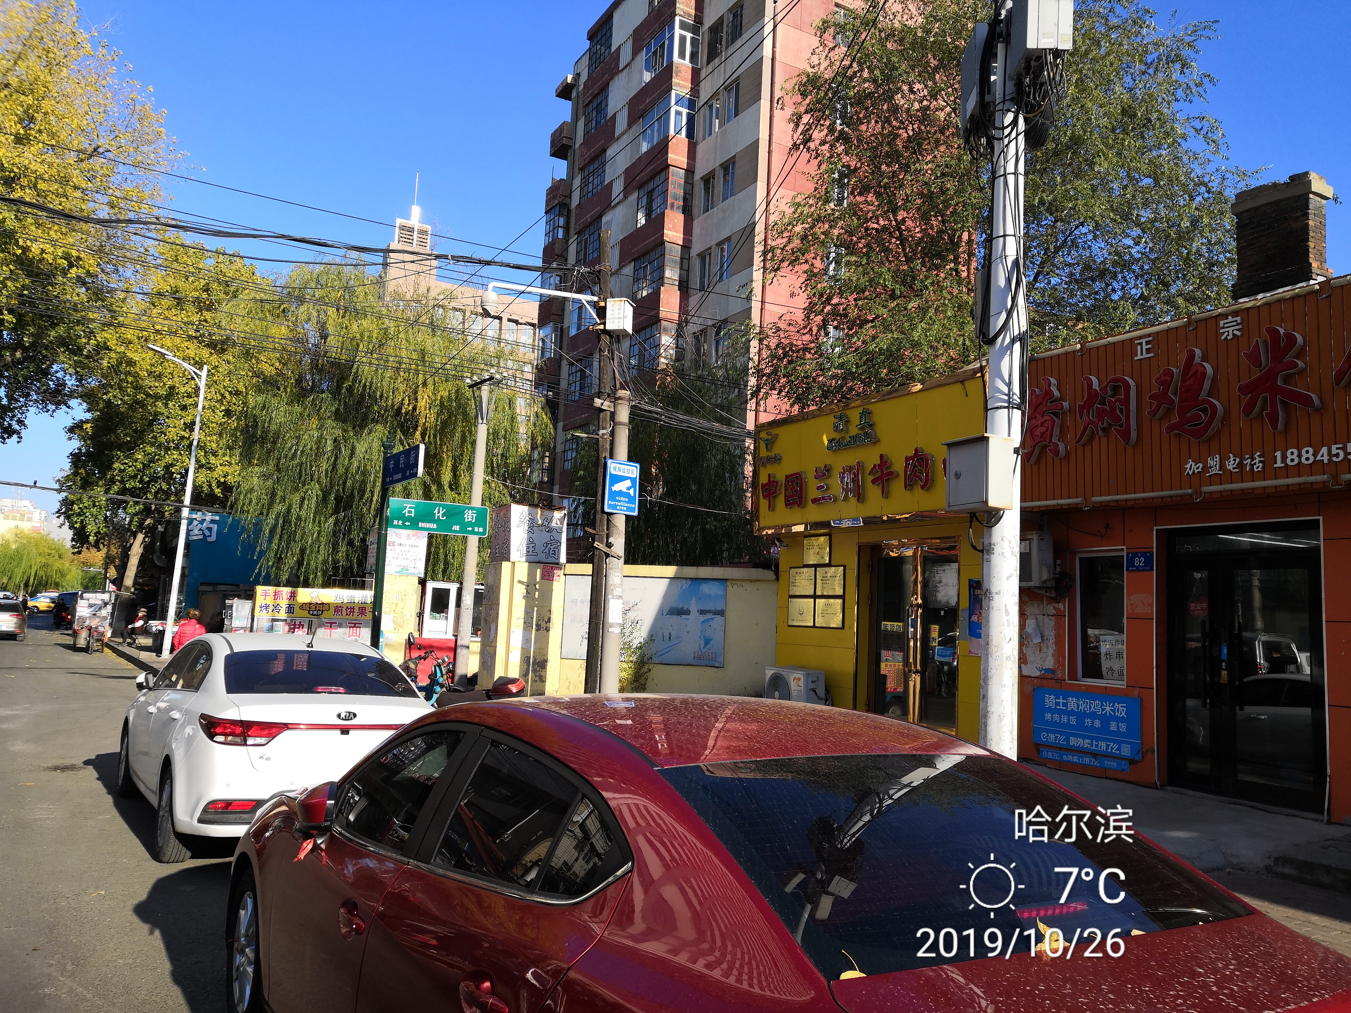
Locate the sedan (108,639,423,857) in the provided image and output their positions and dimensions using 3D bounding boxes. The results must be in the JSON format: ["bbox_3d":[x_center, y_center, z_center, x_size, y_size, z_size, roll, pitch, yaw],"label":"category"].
[{"bbox_3d":[-3.240,1.727,8.396,1.760,1.460,4.400,7,-7,-32],"label":"sedan"}]

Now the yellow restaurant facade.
[{"bbox_3d":[2.742,0.811,14.477,0.700,4.596,4.882,6,-7,-29],"label":"yellow restaurant facade"}]

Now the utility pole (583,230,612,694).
[{"bbox_3d":[-1.089,-0.501,14.934,0.200,7.089,0.200,1,-6,0],"label":"utility pole"}]

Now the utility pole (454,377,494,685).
[{"bbox_3d":[-3.864,0.442,20.350,0.600,6.120,0.600,7,-7,-29],"label":"utility pole"}]

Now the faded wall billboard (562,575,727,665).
[{"bbox_3d":[-0.490,1.810,16.579,2.600,1.340,0.050,3,-6,0],"label":"faded wall billboard"}]

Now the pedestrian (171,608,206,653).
[{"bbox_3d":[-7.767,2.381,16.804,0.550,1.512,0.420,6,-7,-30],"label":"pedestrian"}]

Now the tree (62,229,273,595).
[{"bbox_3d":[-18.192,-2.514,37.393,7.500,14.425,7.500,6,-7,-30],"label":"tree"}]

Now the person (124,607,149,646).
[{"bbox_3d":[-16.093,3.615,31.415,0.800,1.165,0.550,5,-7,-20],"label":"person"}]

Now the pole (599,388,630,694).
[{"bbox_3d":[-0.857,0.676,14.808,0.270,4.745,0.270,3,-6,0],"label":"pole"}]

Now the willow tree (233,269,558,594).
[{"bbox_3d":[-7.730,-1.278,28.260,8.600,10.874,8.400,6,-7,-30],"label":"willow tree"}]

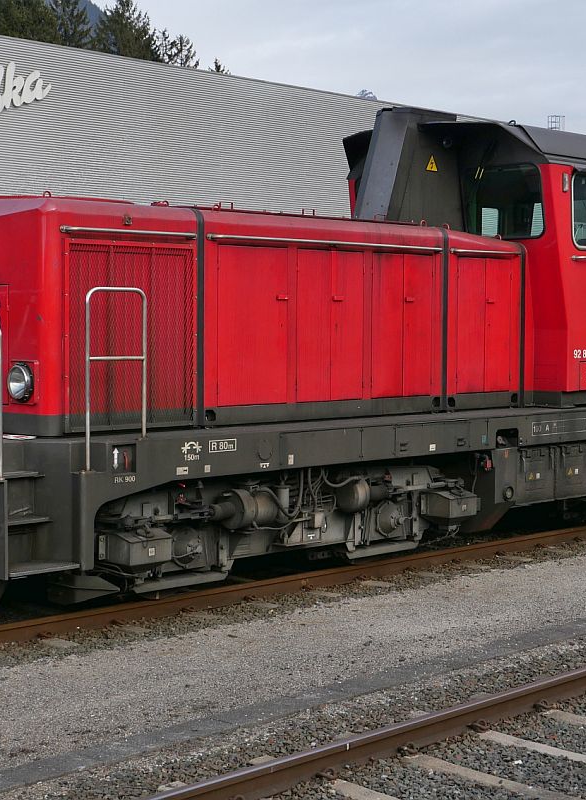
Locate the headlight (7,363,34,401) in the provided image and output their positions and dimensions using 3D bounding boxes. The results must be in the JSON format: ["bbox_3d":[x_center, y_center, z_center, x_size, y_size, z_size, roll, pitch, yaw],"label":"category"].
[{"bbox_3d":[-2.099,-0.143,9.517,0.293,0.293,0.100,4,5,45],"label":"headlight"}]

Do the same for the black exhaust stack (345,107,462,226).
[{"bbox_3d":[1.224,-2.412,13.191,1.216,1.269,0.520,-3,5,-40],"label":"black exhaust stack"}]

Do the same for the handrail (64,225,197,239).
[{"bbox_3d":[-1.271,-1.310,9.699,1.263,0.070,0.100,-3,5,-40],"label":"handrail"}]

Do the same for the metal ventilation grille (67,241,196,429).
[{"bbox_3d":[-1.266,-0.504,9.809,1.230,1.488,0.060,-3,5,-40],"label":"metal ventilation grille"}]

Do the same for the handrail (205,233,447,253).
[{"bbox_3d":[0.377,-1.407,11.103,2.869,0.070,0.100,-3,5,-40],"label":"handrail"}]

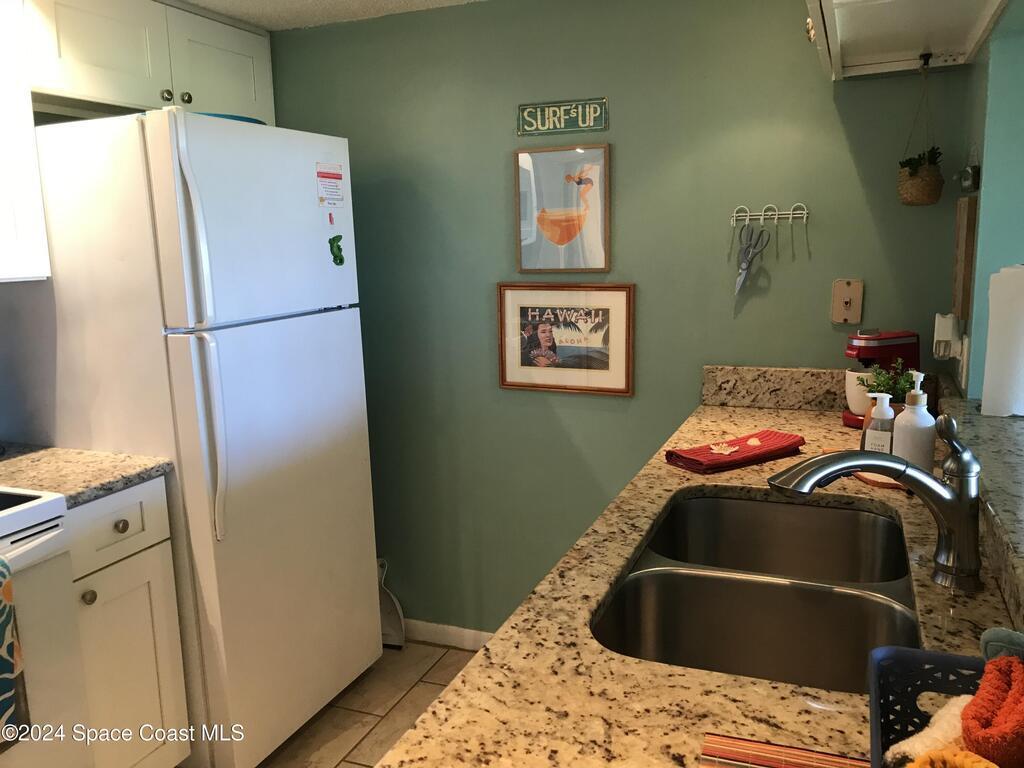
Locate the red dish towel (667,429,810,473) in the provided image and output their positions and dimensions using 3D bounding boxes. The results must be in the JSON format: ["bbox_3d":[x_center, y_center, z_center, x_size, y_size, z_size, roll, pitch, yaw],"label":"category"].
[{"bbox_3d":[0.493,0.145,1.822,0.338,0.024,0.120,-9,12,-35],"label":"red dish towel"}]

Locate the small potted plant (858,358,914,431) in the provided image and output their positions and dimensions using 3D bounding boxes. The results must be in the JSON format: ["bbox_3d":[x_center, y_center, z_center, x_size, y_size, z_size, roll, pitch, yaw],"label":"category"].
[{"bbox_3d":[0.814,0.047,1.792,0.110,0.185,0.110,3,11,22],"label":"small potted plant"}]

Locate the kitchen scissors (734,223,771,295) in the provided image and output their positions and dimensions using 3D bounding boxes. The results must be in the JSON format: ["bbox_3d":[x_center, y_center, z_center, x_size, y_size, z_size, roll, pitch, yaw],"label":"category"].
[{"bbox_3d":[0.639,-0.333,2.235,0.077,0.194,0.018,18,16,19],"label":"kitchen scissors"}]

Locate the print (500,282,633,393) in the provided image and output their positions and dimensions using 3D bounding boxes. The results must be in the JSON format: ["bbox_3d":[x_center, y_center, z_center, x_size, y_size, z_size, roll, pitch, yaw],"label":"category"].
[{"bbox_3d":[0.164,-0.137,2.493,0.429,0.329,0.020,3,11,22],"label":"print"}]

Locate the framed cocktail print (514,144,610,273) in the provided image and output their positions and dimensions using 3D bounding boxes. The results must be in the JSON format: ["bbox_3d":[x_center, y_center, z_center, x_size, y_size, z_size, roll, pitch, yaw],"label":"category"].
[{"bbox_3d":[0.151,-0.507,2.428,0.289,0.358,0.020,3,11,22],"label":"framed cocktail print"}]

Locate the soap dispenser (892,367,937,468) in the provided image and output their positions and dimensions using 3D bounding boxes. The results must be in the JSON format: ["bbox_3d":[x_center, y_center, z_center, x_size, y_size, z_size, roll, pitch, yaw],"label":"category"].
[{"bbox_3d":[0.784,0.073,1.609,0.075,0.205,0.080,-10,13,-39],"label":"soap dispenser"}]

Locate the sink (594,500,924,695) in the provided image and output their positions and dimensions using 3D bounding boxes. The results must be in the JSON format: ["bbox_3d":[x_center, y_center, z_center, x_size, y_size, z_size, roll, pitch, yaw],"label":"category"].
[{"bbox_3d":[0.383,0.382,1.265,0.420,0.205,0.720,3,11,22],"label":"sink"}]

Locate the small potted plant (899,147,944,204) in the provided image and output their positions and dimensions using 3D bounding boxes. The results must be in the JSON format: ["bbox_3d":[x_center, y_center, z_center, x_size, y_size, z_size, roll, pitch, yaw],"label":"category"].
[{"bbox_3d":[0.992,-0.501,2.006,0.110,0.145,0.110,3,11,22],"label":"small potted plant"}]

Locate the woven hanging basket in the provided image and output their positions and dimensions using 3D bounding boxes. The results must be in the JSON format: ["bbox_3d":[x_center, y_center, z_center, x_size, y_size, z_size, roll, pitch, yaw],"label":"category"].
[{"bbox_3d":[0.992,-0.479,2.010,0.105,0.100,0.105,3,11,22],"label":"woven hanging basket"}]

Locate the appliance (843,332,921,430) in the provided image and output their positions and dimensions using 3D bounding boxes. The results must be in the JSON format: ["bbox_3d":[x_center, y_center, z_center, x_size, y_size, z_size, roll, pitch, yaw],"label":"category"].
[{"bbox_3d":[0.913,-0.013,2.032,0.150,0.238,0.110,-5,11,-17],"label":"appliance"}]

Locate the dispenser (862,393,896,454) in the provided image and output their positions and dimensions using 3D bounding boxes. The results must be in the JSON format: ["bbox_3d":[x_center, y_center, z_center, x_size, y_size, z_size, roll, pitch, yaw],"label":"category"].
[{"bbox_3d":[0.743,0.090,1.675,0.058,0.150,0.060,-11,14,-42],"label":"dispenser"}]

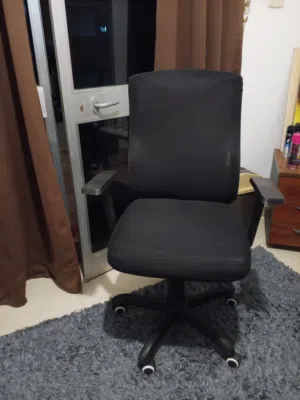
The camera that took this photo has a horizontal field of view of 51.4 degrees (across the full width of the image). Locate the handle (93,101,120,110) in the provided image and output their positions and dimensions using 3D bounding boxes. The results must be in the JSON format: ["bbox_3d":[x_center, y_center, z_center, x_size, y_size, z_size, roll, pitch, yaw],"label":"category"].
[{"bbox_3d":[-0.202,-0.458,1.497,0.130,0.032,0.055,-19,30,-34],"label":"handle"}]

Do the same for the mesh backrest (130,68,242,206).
[{"bbox_3d":[0.147,-0.260,1.366,0.465,0.570,0.100,2,15,7],"label":"mesh backrest"}]

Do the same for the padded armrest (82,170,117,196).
[{"bbox_3d":[-0.193,-0.065,1.231,0.073,0.030,0.210,5,25,13],"label":"padded armrest"}]

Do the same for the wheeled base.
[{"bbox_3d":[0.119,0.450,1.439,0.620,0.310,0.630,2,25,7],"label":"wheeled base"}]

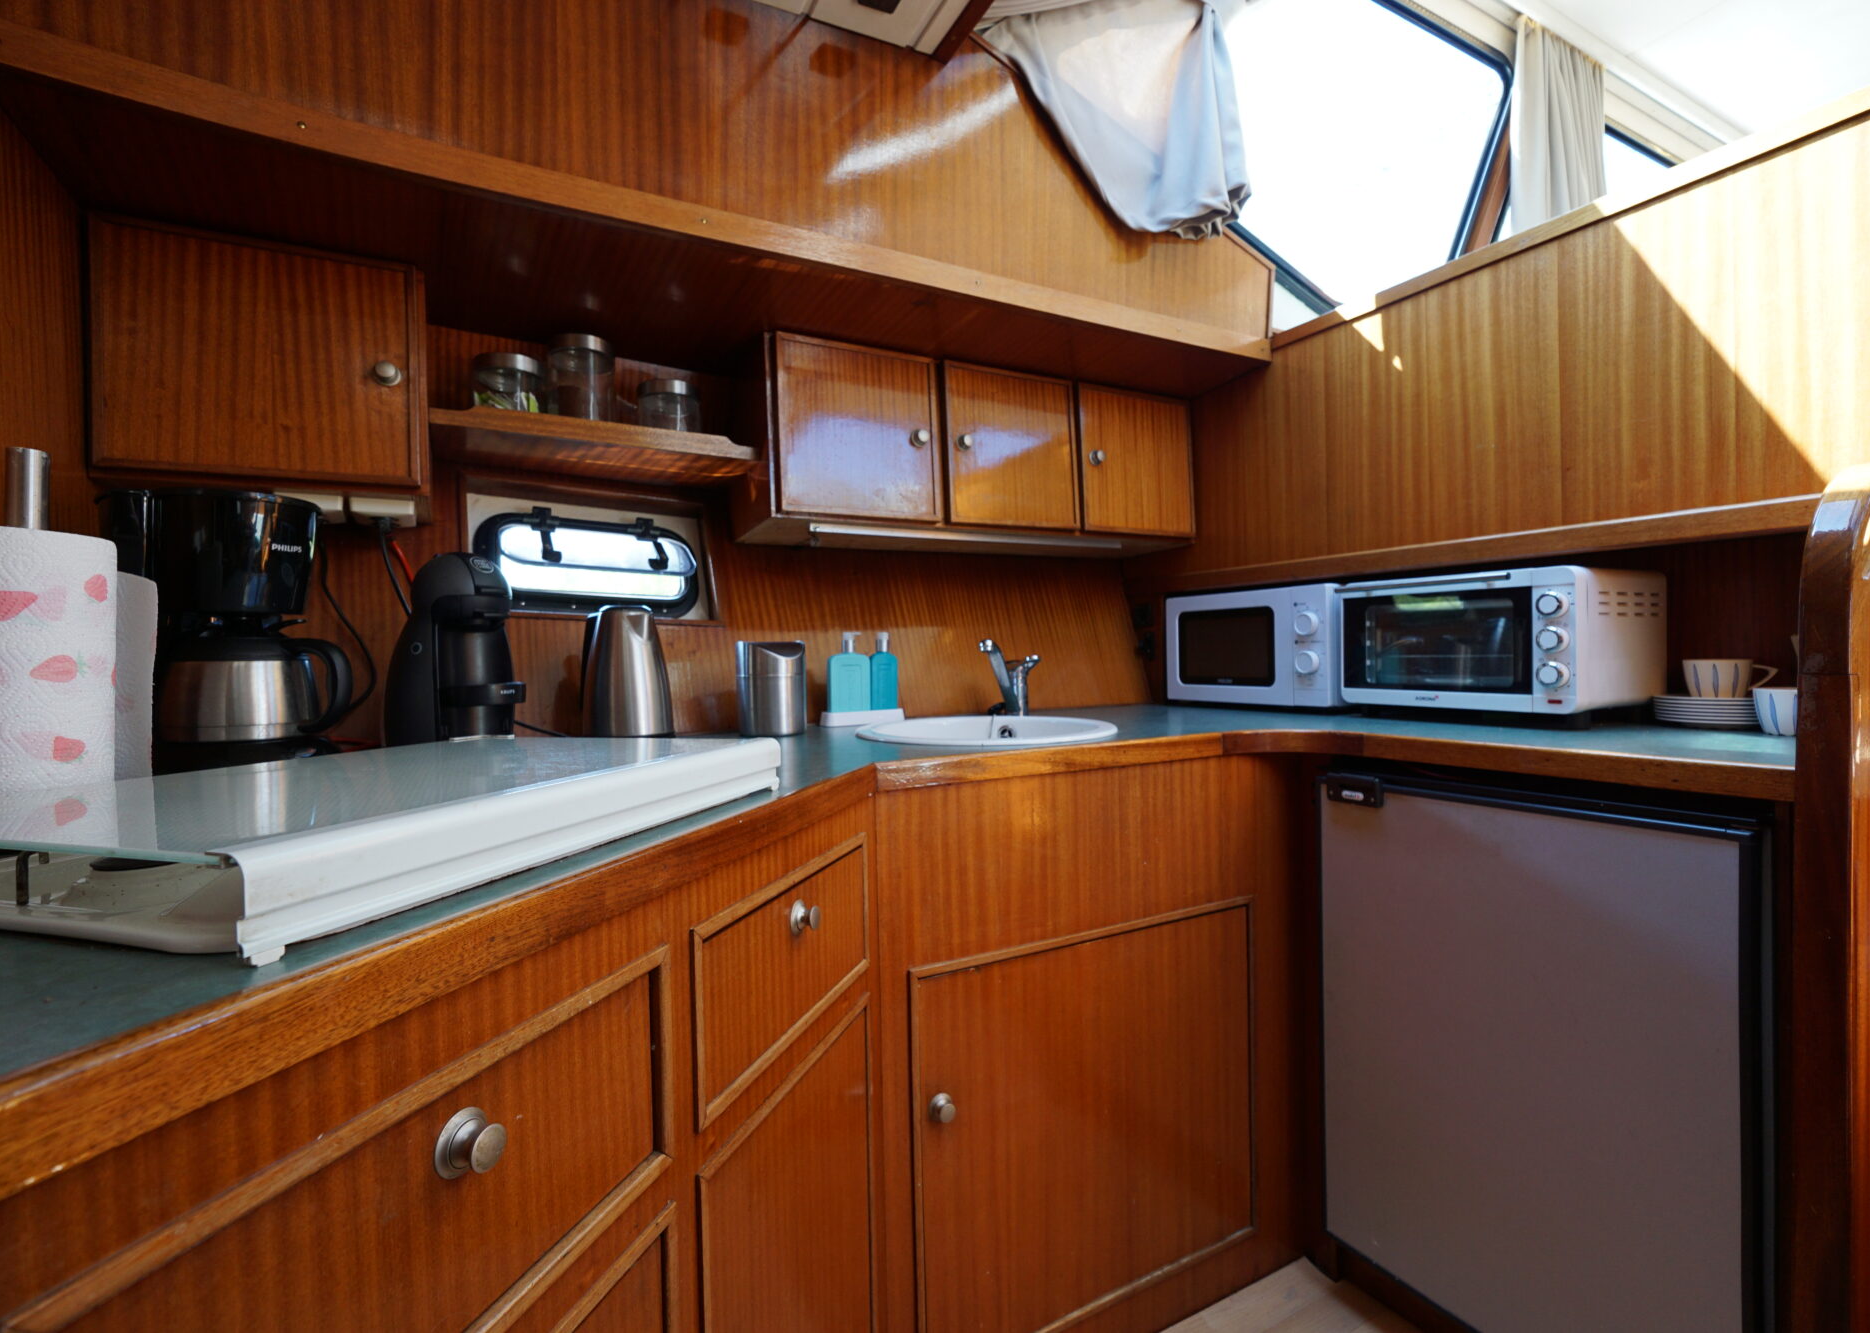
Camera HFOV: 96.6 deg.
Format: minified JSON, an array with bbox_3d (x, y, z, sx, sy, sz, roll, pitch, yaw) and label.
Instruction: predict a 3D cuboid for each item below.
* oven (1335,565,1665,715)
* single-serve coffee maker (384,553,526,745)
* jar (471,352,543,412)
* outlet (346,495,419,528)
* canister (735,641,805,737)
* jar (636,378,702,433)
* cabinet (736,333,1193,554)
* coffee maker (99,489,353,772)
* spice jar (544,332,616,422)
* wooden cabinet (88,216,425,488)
[{"bbox_3d":[1.014,-0.030,1.525,0.325,0.257,0.404,-2,1,-28],"label":"oven"},{"bbox_3d":[-0.665,-0.009,1.150,0.200,0.292,0.150,-1,1,21],"label":"single-serve coffee maker"},{"bbox_3d":[-0.773,-0.490,1.506,0.118,0.122,0.118,-2,1,-28],"label":"jar"},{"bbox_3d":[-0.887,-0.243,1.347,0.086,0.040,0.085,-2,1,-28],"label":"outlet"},{"bbox_3d":[-0.304,0.039,1.545,0.122,0.171,0.122,-2,1,-27],"label":"canister"},{"bbox_3d":[-0.524,-0.494,1.641,0.119,0.116,0.119,-2,1,-28],"label":"jar"},{"bbox_3d":[0.102,-0.466,1.935,1.083,0.346,0.300,-2,1,-28],"label":"cabinet"},{"bbox_3d":[-0.809,-0.029,0.998,0.232,0.345,0.180,-1,1,4],"label":"coffee maker"},{"bbox_3d":[-0.667,-0.523,1.564,0.119,0.182,0.119,-2,1,-28],"label":"spice jar"},{"bbox_3d":[-1.026,-0.432,1.324,0.391,0.346,0.300,-2,1,-28],"label":"wooden cabinet"}]

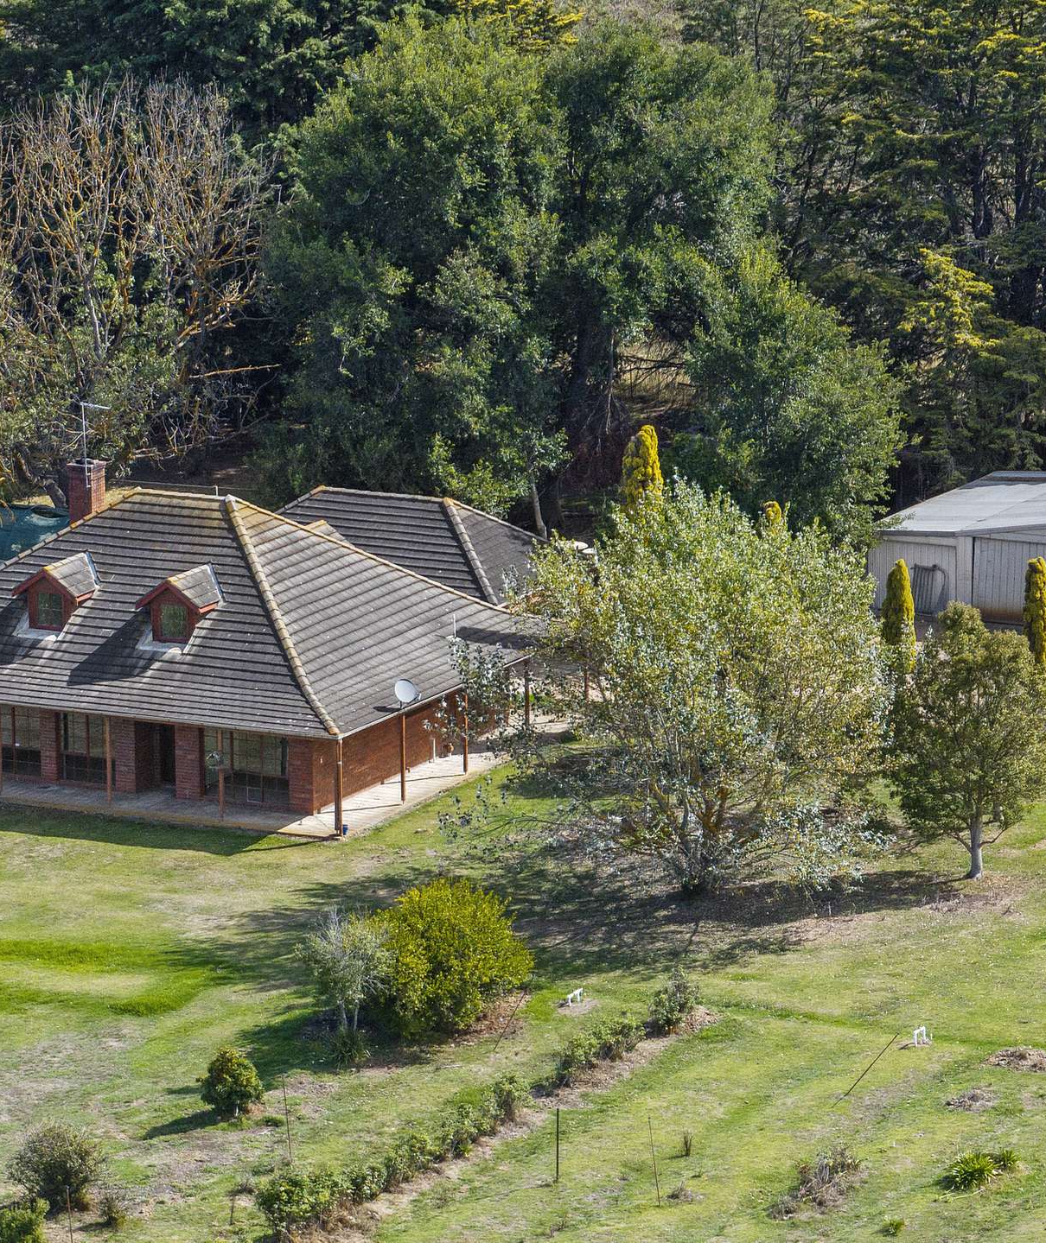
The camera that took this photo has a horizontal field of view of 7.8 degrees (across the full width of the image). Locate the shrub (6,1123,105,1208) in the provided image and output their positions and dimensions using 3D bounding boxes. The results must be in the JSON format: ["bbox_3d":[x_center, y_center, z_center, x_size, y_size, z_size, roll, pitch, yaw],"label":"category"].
[{"bbox_3d":[-10.250,11.889,169.020,2.161,1.860,2.053,0,12,0],"label":"shrub"}]

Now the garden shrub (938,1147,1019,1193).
[{"bbox_3d":[9.865,11.855,167.510,1.300,0.520,1.900,6,14,27],"label":"garden shrub"}]

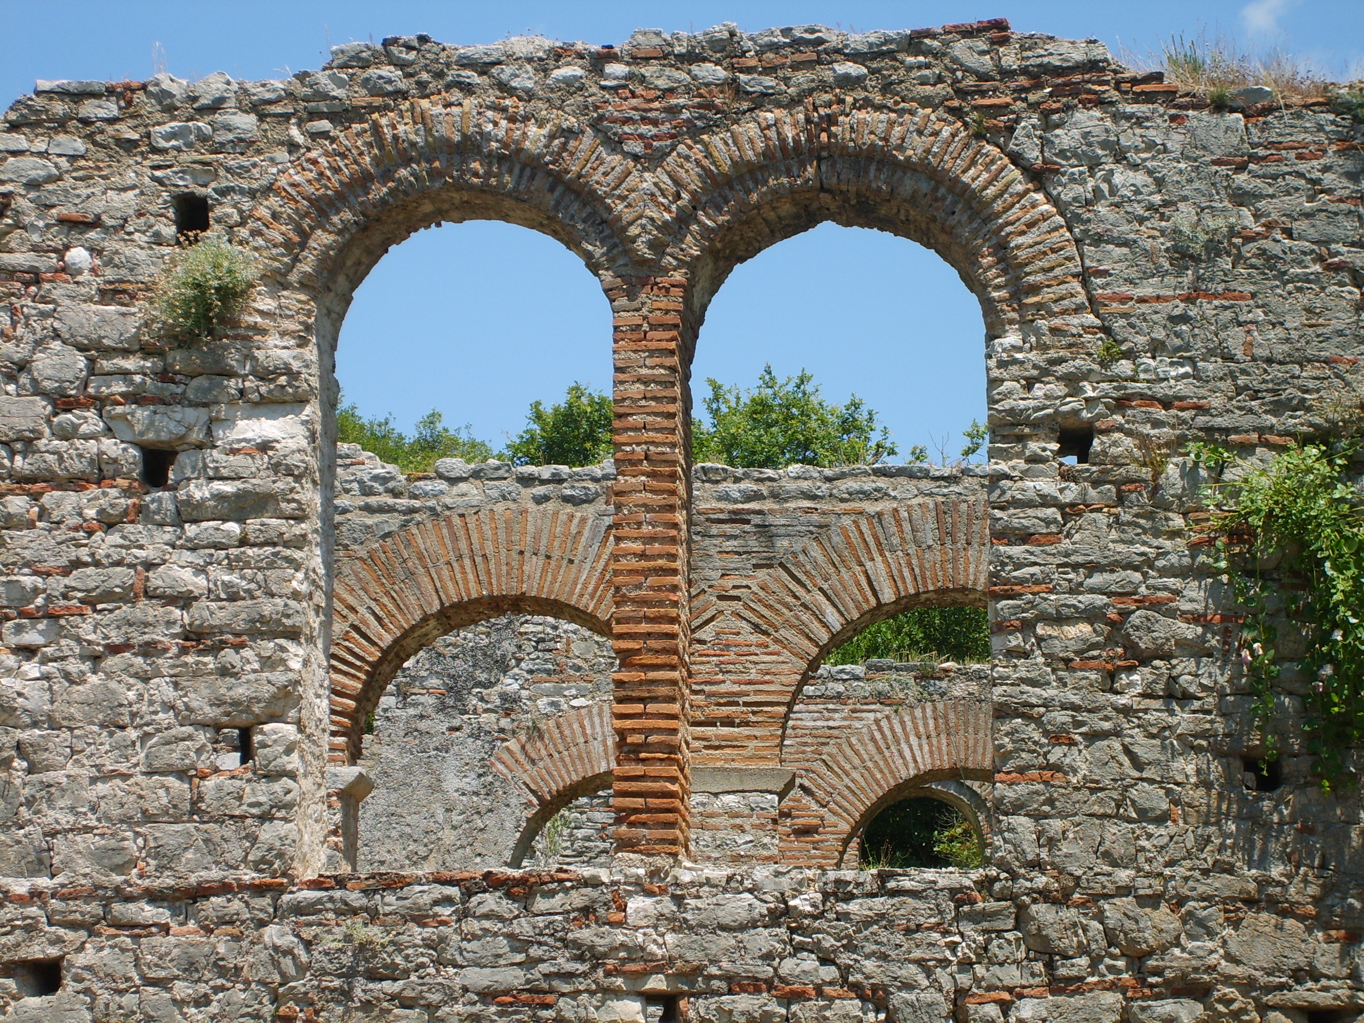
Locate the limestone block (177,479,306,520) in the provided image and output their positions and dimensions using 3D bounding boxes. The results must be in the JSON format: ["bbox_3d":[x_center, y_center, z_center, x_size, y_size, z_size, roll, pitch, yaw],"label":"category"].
[{"bbox_3d":[-2.261,-0.027,18.832,0.661,0.214,0.300,-1,-13,5],"label":"limestone block"}]

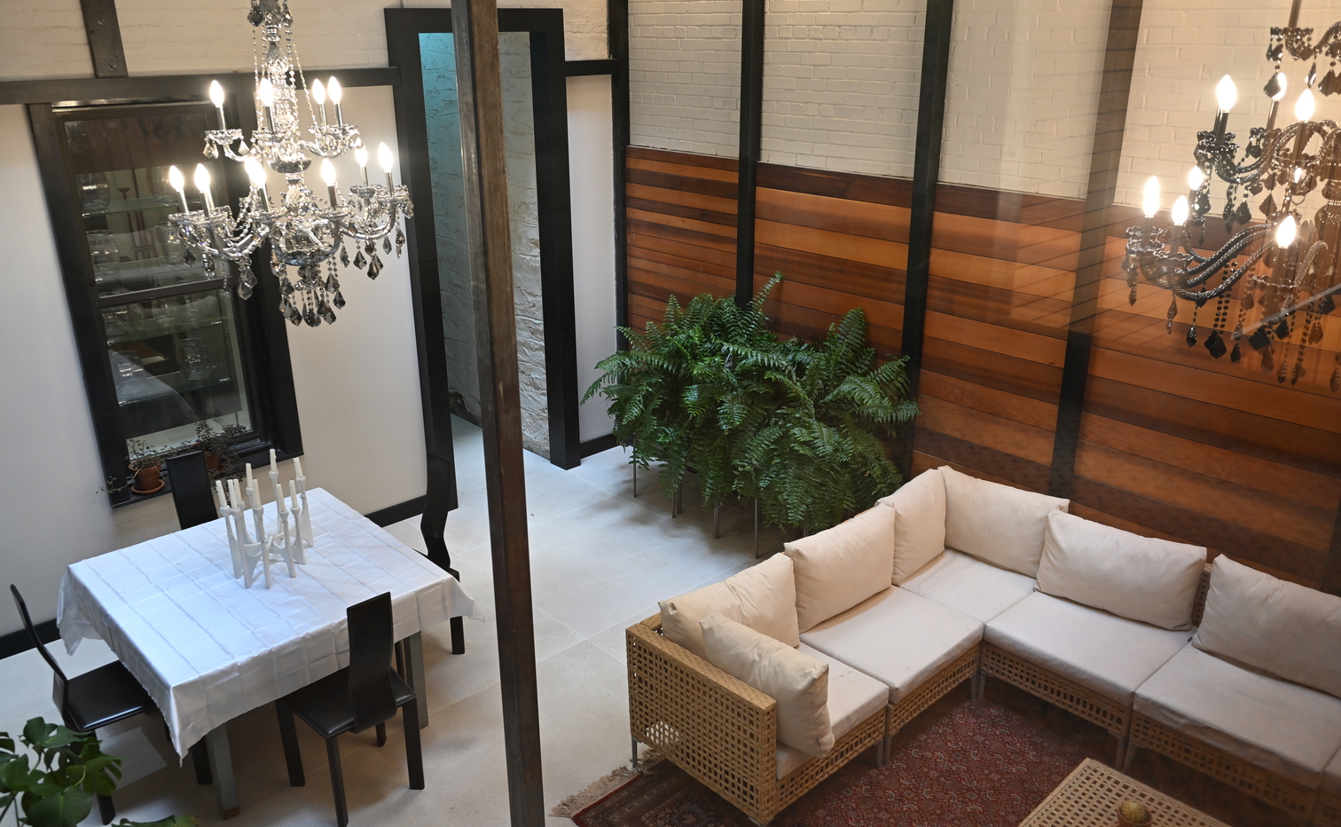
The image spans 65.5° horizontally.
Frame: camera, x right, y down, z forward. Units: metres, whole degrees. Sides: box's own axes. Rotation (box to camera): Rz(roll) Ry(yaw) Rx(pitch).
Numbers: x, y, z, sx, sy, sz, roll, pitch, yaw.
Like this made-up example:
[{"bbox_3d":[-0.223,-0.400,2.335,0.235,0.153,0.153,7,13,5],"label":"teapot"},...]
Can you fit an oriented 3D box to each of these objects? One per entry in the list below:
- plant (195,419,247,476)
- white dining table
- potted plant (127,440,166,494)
[{"bbox_3d":[-2.479,0.170,5.718,0.265,0.265,0.210,-18,27,-39],"label":"plant"},{"bbox_3d":[-1.763,1.022,4.596,1.170,0.745,1.260,-18,27,-39],"label":"white dining table"},{"bbox_3d":[-2.761,0.267,5.475,0.180,0.256,0.180,-18,27,-39],"label":"potted plant"}]

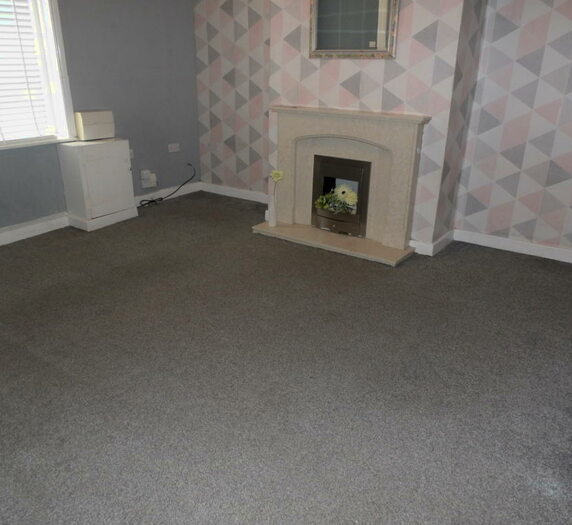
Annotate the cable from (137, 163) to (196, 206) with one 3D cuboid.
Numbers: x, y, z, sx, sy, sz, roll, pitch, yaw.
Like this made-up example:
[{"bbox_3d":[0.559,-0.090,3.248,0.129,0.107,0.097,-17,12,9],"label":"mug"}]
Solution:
[{"bbox_3d":[-1.173,-0.798,4.984,0.123,0.320,0.819,15,26,32],"label":"cable"}]

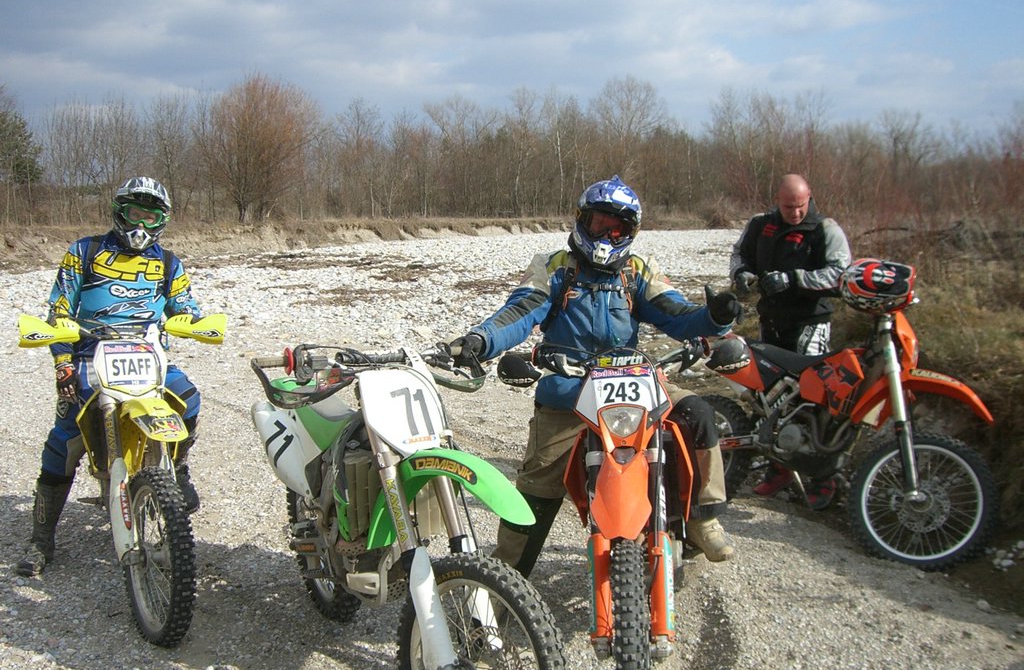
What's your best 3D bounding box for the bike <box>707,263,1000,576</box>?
[{"bbox_3d":[1.622,0.413,6.148,0.780,1.360,2.100,9,0,-37],"label":"bike"}]

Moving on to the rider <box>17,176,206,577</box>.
[{"bbox_3d":[-1.765,0.207,4.954,0.820,1.780,0.750,-2,7,-21],"label":"rider"}]

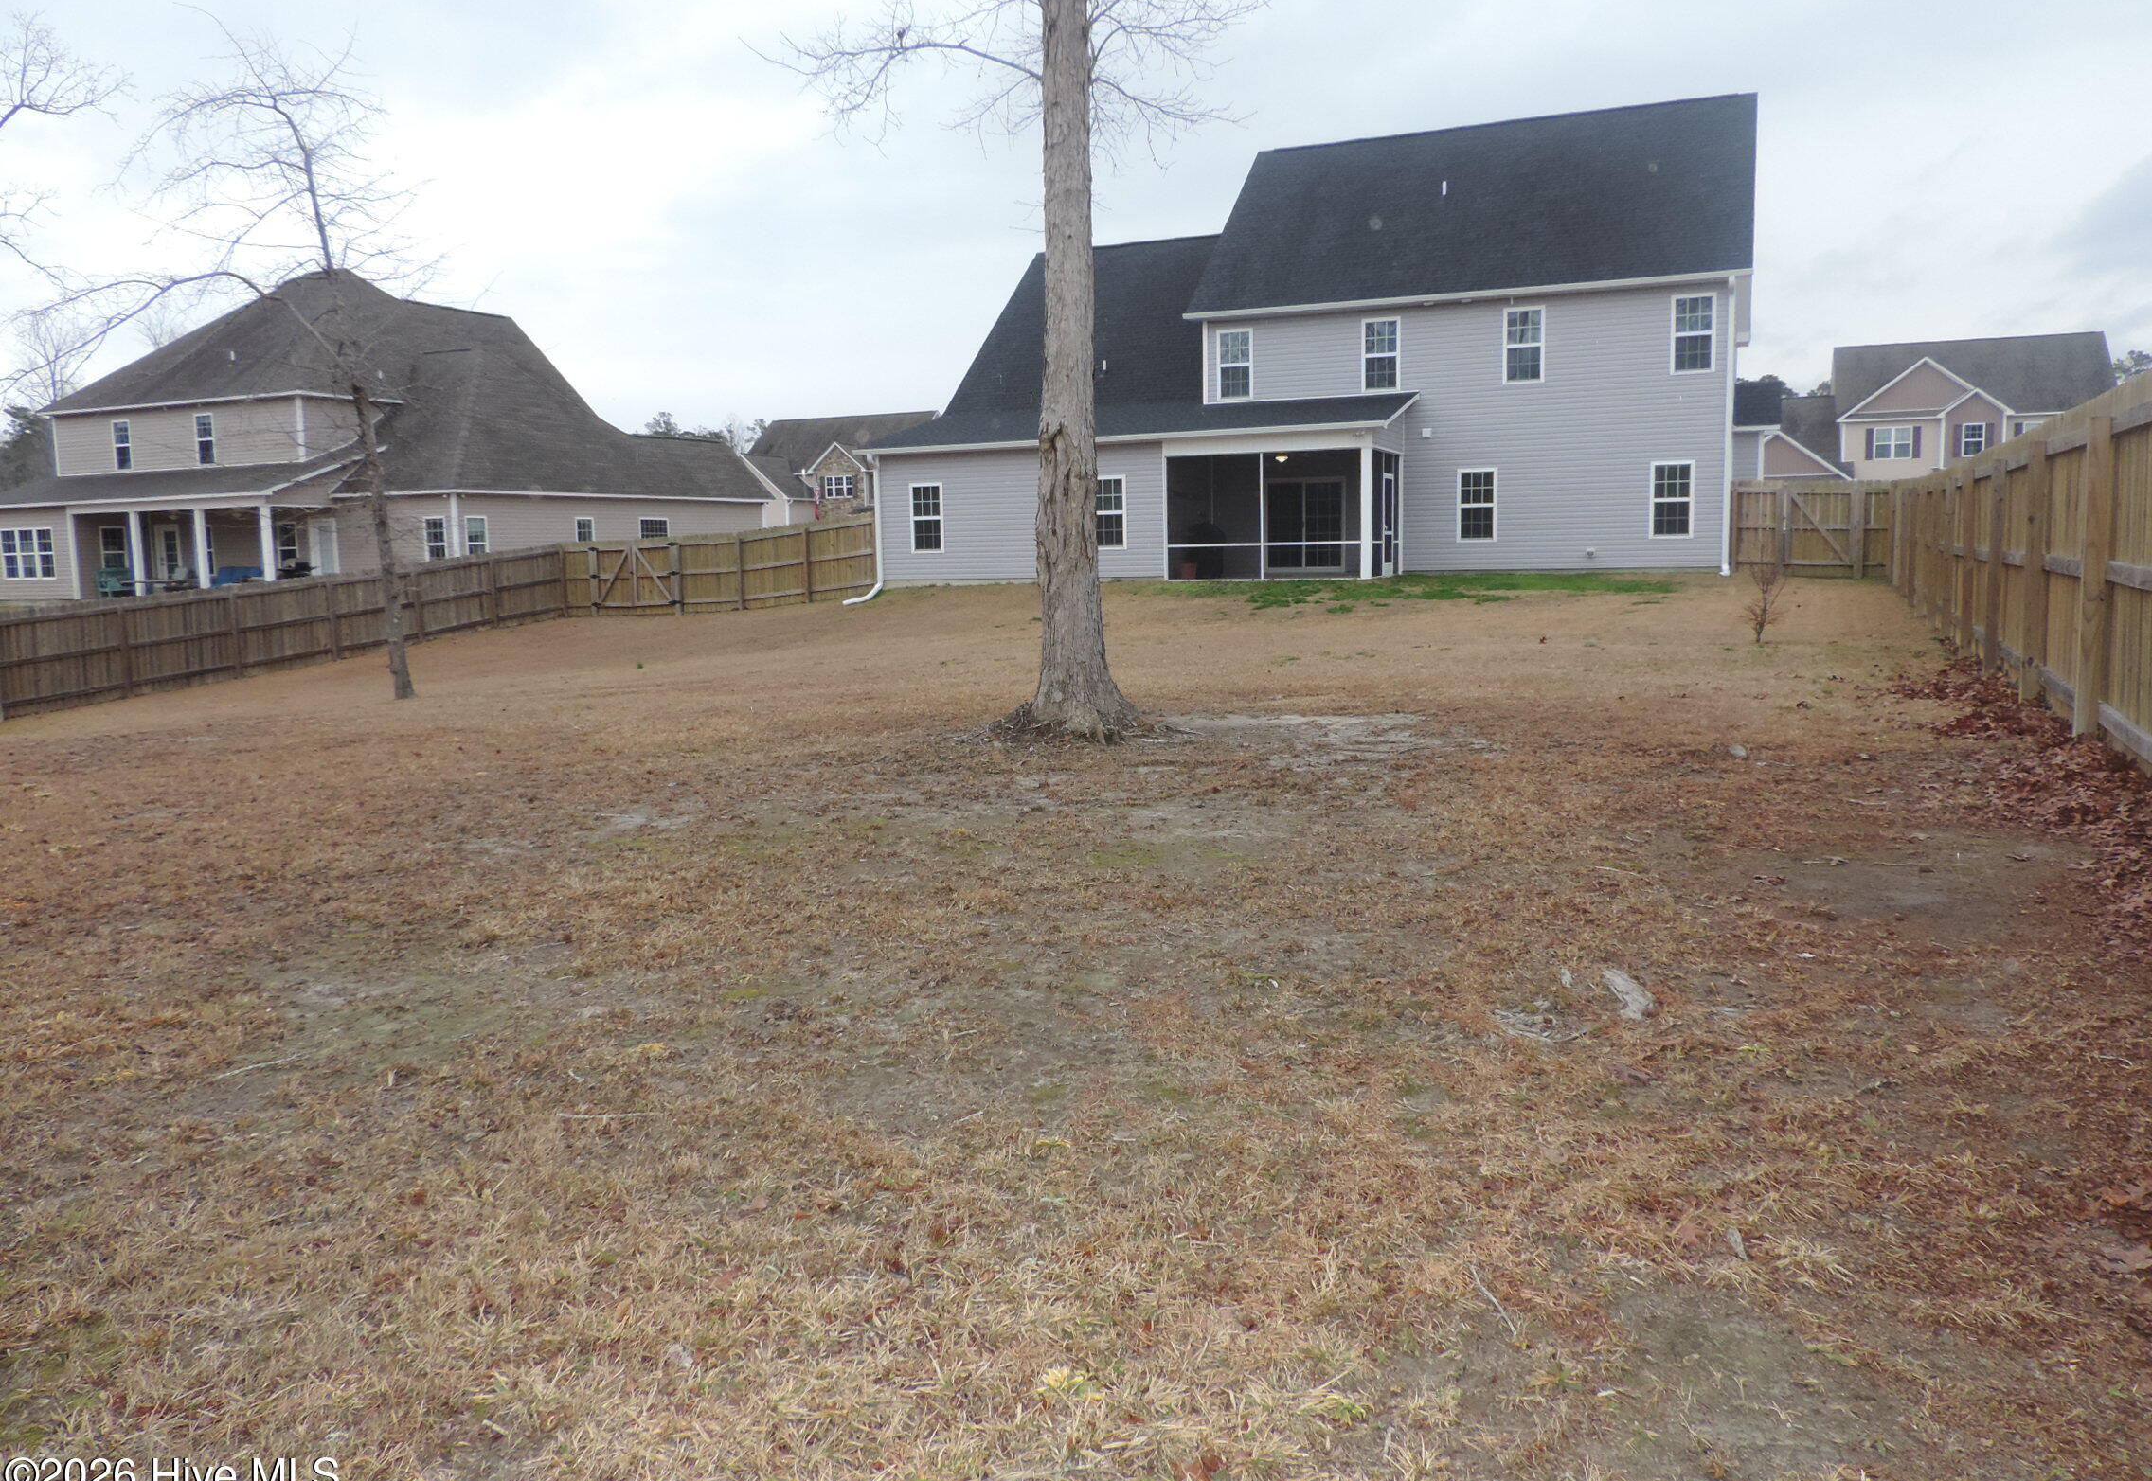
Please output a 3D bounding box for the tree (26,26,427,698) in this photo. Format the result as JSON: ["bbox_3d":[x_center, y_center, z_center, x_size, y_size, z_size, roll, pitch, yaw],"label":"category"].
[{"bbox_3d":[-8.914,-3.911,15.956,3.857,7.109,3.548,-6,10,-24],"label":"tree"}]

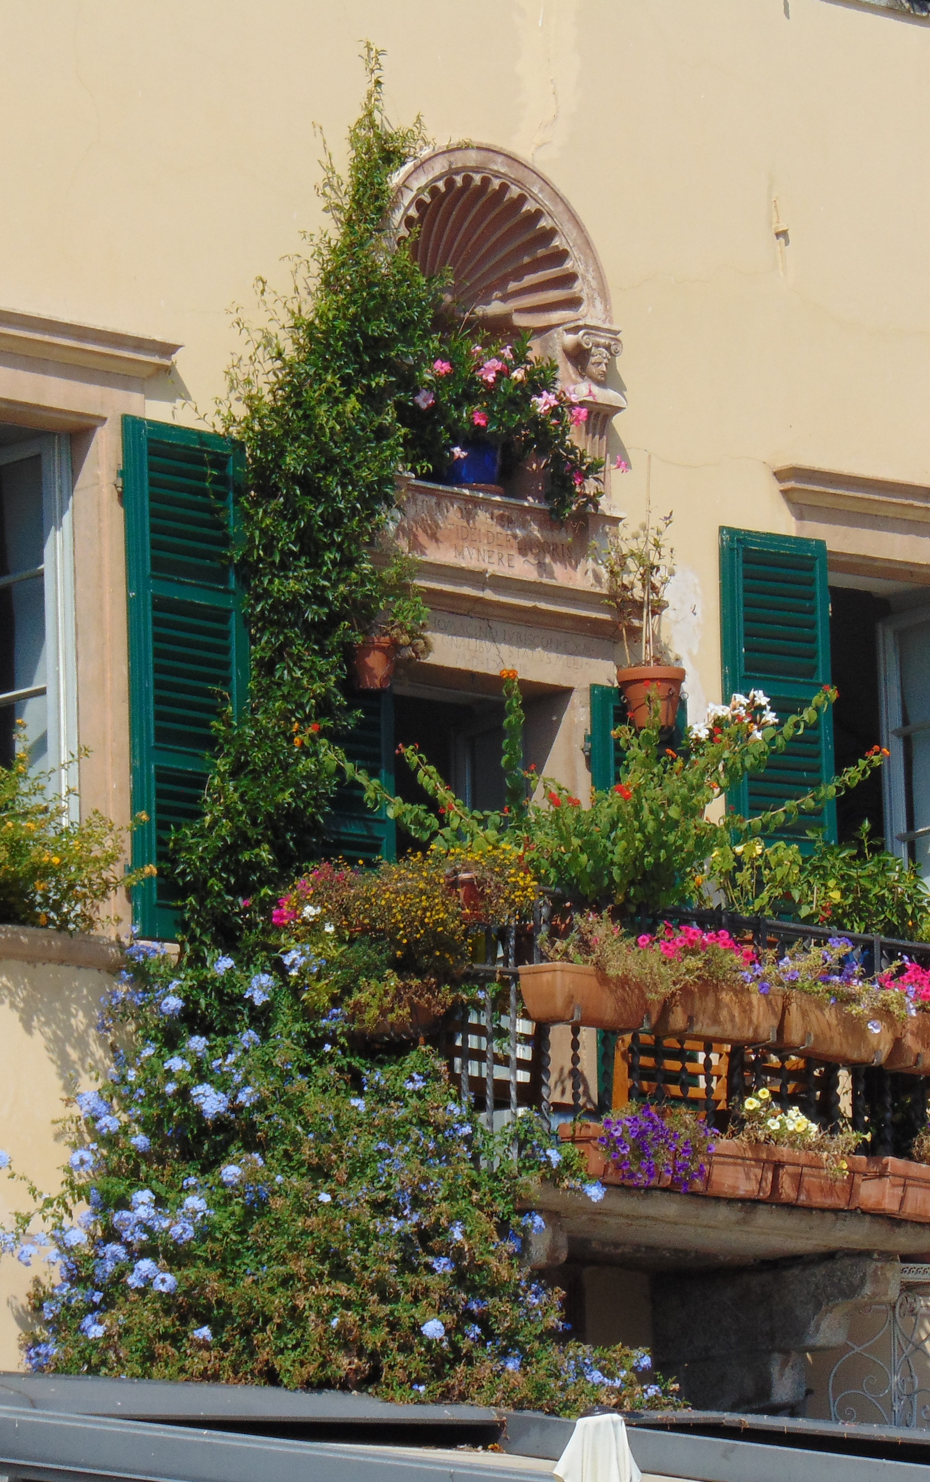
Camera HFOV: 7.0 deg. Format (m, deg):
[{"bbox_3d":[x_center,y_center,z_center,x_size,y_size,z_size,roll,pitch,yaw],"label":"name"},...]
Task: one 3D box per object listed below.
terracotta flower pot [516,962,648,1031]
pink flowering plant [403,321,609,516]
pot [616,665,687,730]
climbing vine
[{"bbox_3d":[0.409,0.814,23.501,0.480,0.180,0.190,8,-15,-42],"label":"terracotta flower pot"},{"bbox_3d":[0.135,-1.145,27.135,0.500,0.680,0.660,-12,-14,43],"label":"pink flowering plant"},{"bbox_3d":[0.620,-0.144,25.300,0.235,0.215,0.235,-2,-11,0],"label":"pot"},{"bbox_3d":[-0.534,-0.859,26.164,0.360,3.200,1.100,-12,-14,43],"label":"climbing vine"}]

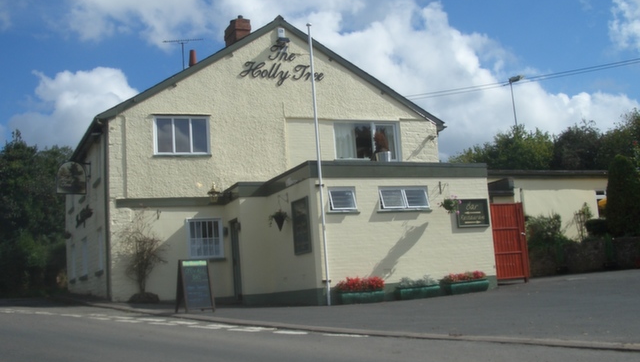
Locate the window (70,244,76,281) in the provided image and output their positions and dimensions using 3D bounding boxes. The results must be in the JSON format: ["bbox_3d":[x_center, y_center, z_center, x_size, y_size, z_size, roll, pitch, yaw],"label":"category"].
[{"bbox_3d":[-8.090,2.689,24.999,0.140,1.150,1.000,0,-9,-24],"label":"window"}]

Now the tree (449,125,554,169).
[{"bbox_3d":[8.058,0.546,32.509,4.700,5.700,4.500,-6,-9,14],"label":"tree"}]

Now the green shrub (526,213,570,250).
[{"bbox_3d":[5.840,1.296,19.458,1.120,0.930,0.950,-6,-9,16],"label":"green shrub"}]

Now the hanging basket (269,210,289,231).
[{"bbox_3d":[-0.912,0.874,16.907,0.390,0.490,0.390,-4,-9,-1],"label":"hanging basket"}]

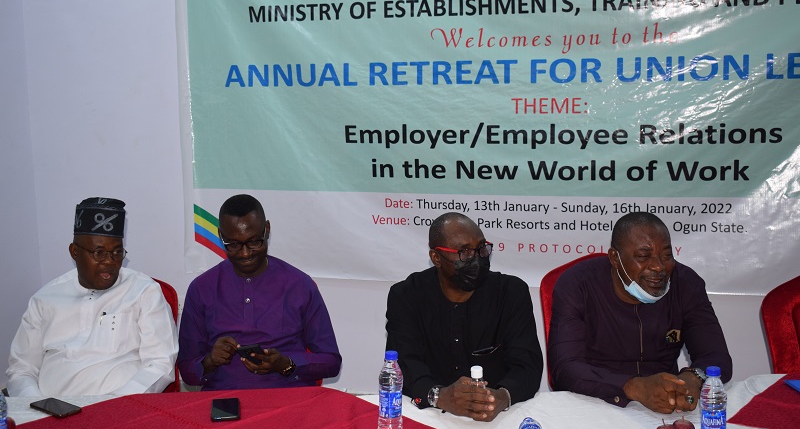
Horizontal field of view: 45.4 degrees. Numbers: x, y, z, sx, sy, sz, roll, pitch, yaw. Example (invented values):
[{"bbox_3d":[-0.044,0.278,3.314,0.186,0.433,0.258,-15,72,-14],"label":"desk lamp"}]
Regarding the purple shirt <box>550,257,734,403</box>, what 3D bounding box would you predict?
[{"bbox_3d":[0.727,0.431,2.921,0.543,0.600,0.430,0,7,2],"label":"purple shirt"}]

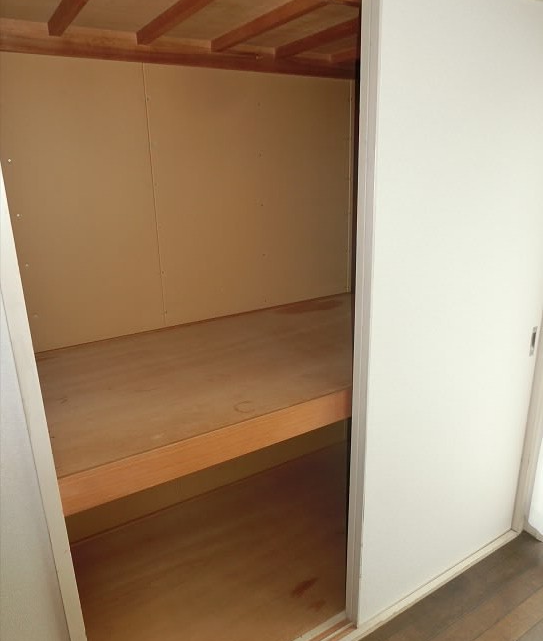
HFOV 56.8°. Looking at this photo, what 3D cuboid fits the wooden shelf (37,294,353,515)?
[{"bbox_3d":[0.004,0.130,1.746,1.593,0.088,0.843,-11,20,-30],"label":"wooden shelf"}]

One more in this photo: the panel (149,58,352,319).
[{"bbox_3d":[-0.031,-0.502,2.061,0.925,0.937,0.020,-11,20,-30],"label":"panel"}]

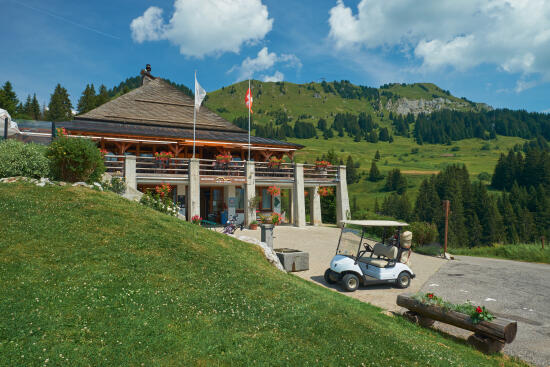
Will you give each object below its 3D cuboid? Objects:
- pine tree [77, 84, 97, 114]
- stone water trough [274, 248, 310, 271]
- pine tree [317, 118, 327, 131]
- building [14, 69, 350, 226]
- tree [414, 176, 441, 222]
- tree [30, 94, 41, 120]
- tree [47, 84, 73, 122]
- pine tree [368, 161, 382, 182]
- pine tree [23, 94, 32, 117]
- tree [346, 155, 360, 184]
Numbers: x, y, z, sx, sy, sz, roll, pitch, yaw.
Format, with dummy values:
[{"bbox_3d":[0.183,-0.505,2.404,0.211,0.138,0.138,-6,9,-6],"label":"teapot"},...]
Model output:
[{"bbox_3d":[-48.834,-20.725,95.000,5.000,10.500,5.000,2,1,0],"label":"pine tree"},{"bbox_3d":[0.360,2.437,11.880,0.930,0.540,1.080,1,1,-33],"label":"stone water trough"},{"bbox_3d":[53.259,-67.003,420.000,10.500,14.000,10.500,1,0,0],"label":"pine tree"},{"bbox_3d":[-6.056,-2.422,26.135,18.300,10.300,13.500,1,0,-27],"label":"building"},{"bbox_3d":[43.666,5.011,105.000,6.800,14.000,6.800,1,0,0],"label":"tree"},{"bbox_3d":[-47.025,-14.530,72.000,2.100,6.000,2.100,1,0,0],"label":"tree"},{"bbox_3d":[-51.715,-18.718,88.000,6.000,11.000,6.000,2,1,0],"label":"tree"},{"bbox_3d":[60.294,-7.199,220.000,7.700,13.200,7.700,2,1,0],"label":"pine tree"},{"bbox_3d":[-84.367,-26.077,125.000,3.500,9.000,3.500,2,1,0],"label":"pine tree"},{"bbox_3d":[30.250,-5.536,145.000,6.500,12.000,6.500,1,0,0],"label":"tree"}]

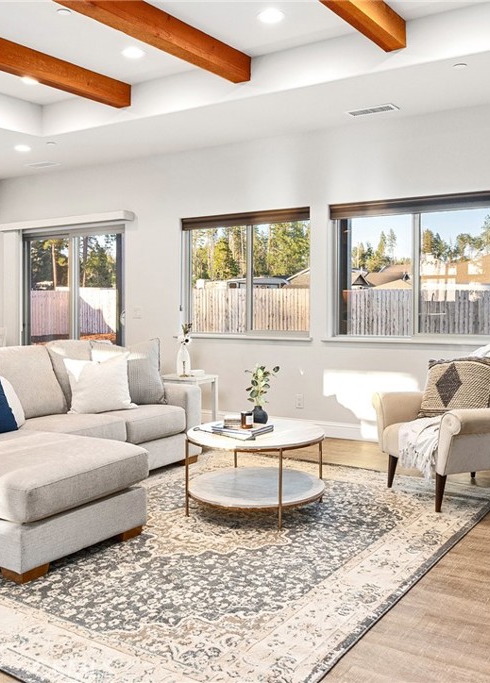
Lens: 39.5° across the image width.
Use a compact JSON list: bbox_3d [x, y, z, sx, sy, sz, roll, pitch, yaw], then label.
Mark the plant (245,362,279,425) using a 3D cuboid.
[{"bbox_3d":[0.112,0.329,4.386,0.190,0.380,0.180,2,3,32],"label":"plant"}]

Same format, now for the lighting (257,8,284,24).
[{"bbox_3d":[0.162,-1.994,4.202,0.165,0.020,0.165,-1,4,0],"label":"lighting"}]

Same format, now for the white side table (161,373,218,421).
[{"bbox_3d":[-0.502,0.598,5.893,0.420,0.595,0.340,2,3,32],"label":"white side table"}]

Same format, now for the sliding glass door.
[{"bbox_3d":[-2.001,-0.258,7.760,1.620,2.040,0.110,1,3,33],"label":"sliding glass door"}]

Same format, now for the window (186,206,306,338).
[{"bbox_3d":[0.003,-0.642,6.674,1.470,1.207,0.120,2,3,32],"label":"window"}]

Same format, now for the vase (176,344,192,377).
[{"bbox_3d":[-0.535,0.162,5.954,0.115,0.275,0.115,2,3,32],"label":"vase"}]

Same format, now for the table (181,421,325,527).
[{"bbox_3d":[0.068,0.771,4.089,0.835,0.475,0.835,-1,2,0],"label":"table"}]

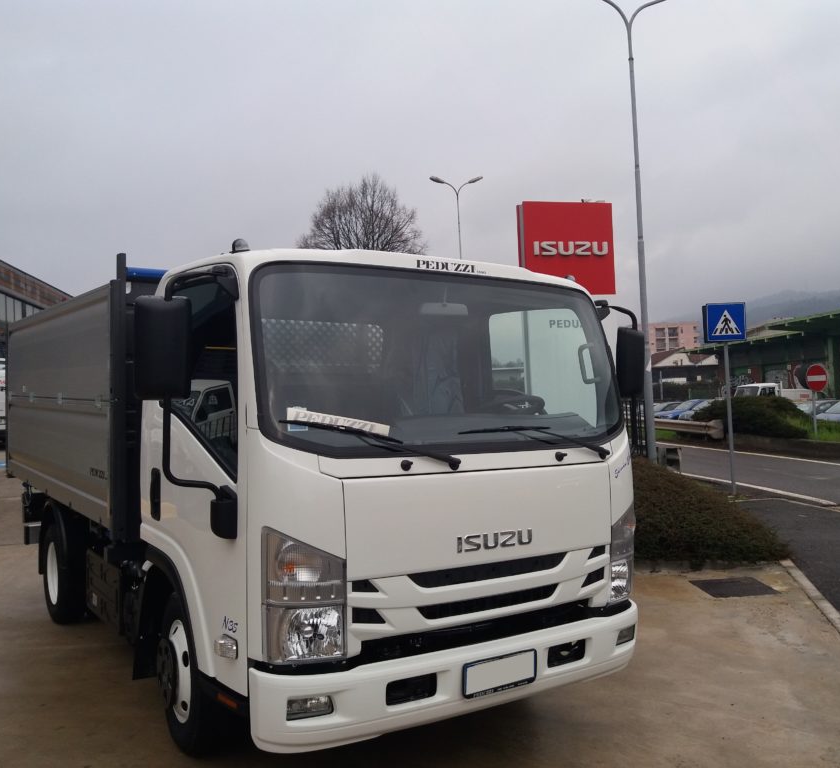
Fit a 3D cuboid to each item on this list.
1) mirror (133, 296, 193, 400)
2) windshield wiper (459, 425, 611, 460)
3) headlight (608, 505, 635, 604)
[{"bbox_3d":[-0.933,-0.129,2.979,0.210,0.375,0.100,1,-1,-15],"label":"mirror"},{"bbox_3d":[0.500,0.254,3.542,0.835,0.151,0.104,0,-1,-34],"label":"windshield wiper"},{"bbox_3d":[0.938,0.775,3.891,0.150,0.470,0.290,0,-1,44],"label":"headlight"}]

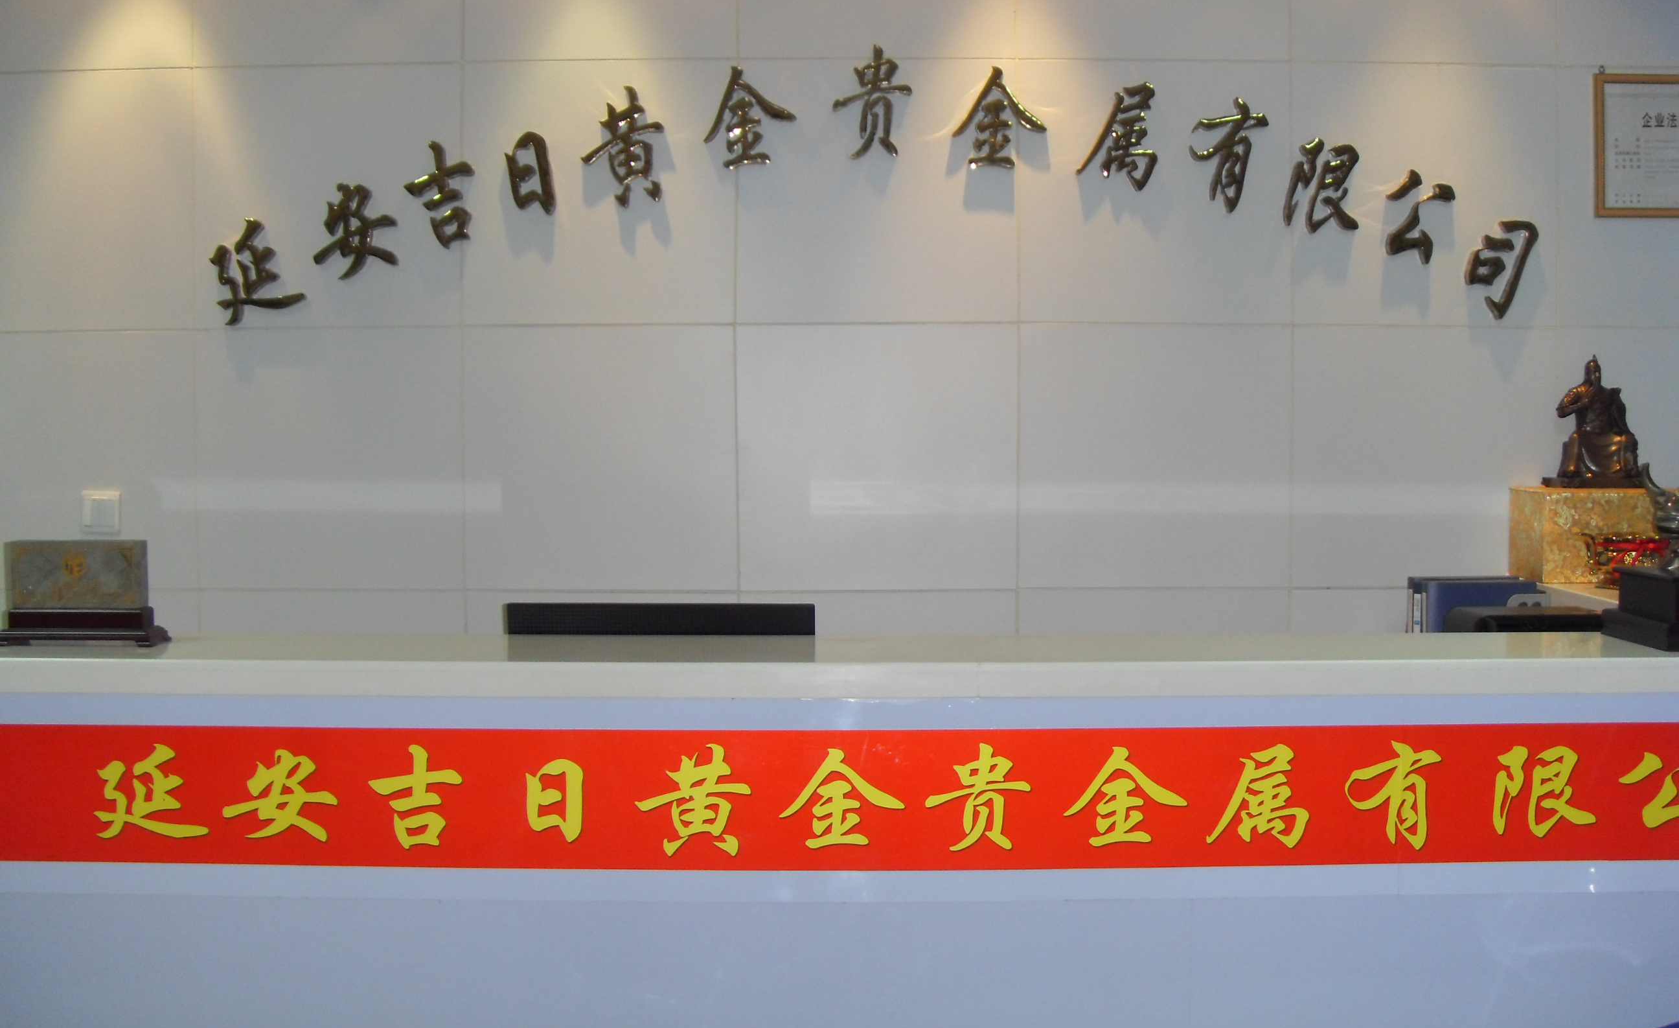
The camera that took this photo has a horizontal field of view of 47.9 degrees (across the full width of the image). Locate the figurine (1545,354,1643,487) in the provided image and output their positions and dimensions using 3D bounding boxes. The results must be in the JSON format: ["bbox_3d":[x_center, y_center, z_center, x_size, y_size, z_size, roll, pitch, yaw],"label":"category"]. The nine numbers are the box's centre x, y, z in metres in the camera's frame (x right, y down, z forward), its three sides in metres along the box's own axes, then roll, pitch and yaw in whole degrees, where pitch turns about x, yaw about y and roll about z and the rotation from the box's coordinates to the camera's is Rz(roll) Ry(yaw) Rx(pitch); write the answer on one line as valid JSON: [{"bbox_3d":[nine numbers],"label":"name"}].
[{"bbox_3d":[1.632,-0.198,4.070,0.180,0.285,0.140,0,3,0],"label":"figurine"}]

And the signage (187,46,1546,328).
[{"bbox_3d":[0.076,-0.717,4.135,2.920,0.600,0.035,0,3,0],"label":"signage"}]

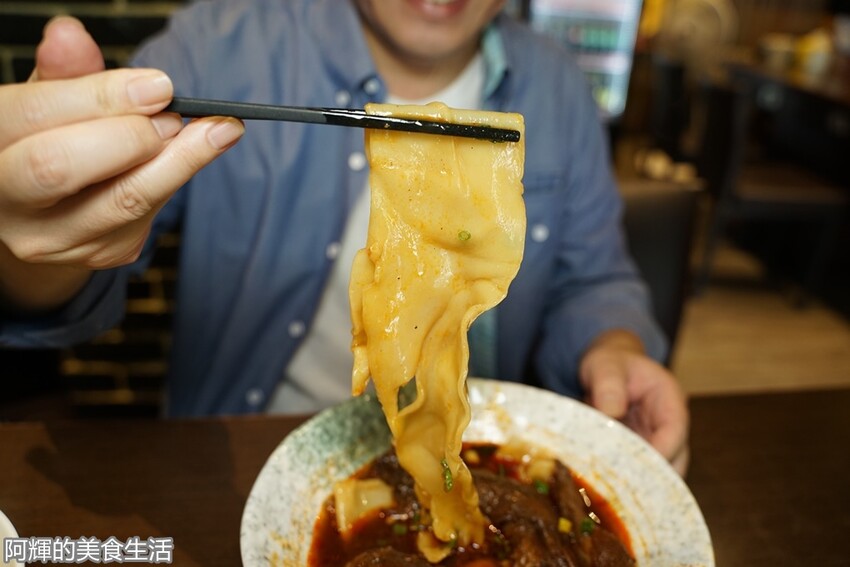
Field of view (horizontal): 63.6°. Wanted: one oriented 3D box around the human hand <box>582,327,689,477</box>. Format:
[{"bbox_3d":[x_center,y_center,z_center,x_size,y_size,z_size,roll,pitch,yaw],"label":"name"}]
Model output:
[{"bbox_3d":[0.133,0.081,0.445,0.080,0.080,0.120,3,25,4],"label":"human hand"}]

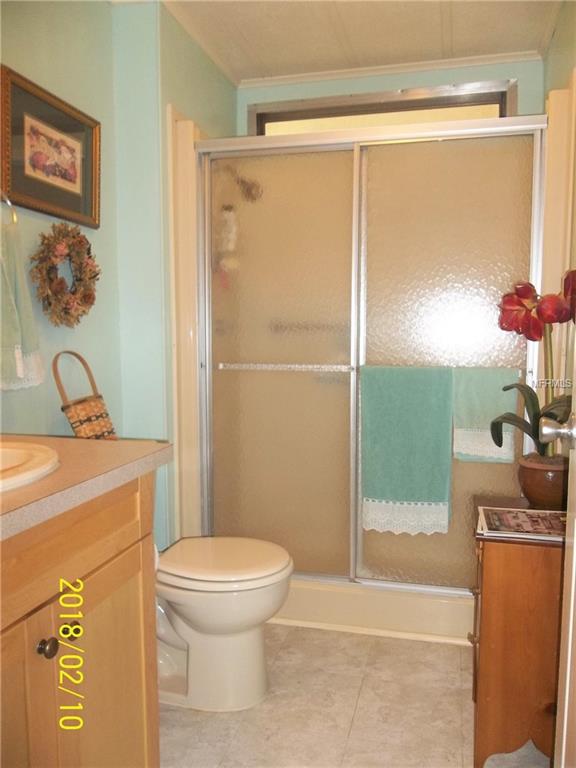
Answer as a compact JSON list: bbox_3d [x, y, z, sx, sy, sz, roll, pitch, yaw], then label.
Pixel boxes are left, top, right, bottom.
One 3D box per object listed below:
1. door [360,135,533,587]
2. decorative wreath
[{"bbox_3d":[0.543,-0.049,2.163,0.600,1.620,0.045,1,5,15],"label":"door"},{"bbox_3d":[-0.676,-0.330,1.860,0.085,0.335,0.345,1,5,15],"label":"decorative wreath"}]

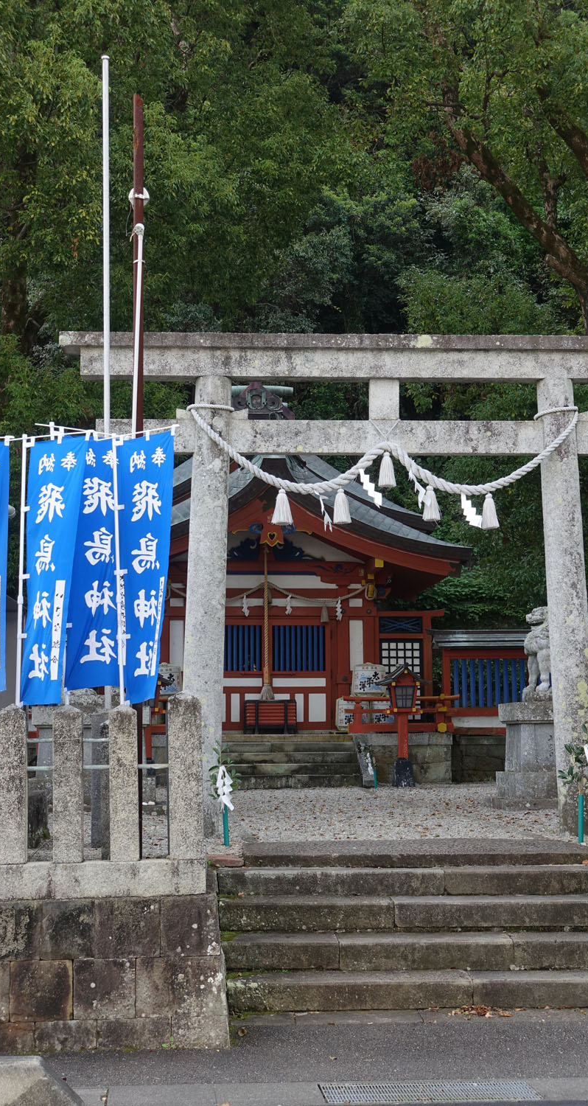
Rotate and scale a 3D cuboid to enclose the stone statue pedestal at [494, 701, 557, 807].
[{"bbox_3d":[2.875,2.120,15.379,1.250,1.058,1.150,0,-6,-3],"label":"stone statue pedestal"}]

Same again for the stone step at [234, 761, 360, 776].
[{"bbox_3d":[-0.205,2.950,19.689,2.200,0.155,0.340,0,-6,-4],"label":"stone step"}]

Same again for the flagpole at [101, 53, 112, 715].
[{"bbox_3d":[-1.514,-1.197,11.686,0.055,6.000,0.055,-1,-7,-3],"label":"flagpole"}]

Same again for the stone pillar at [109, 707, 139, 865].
[{"bbox_3d":[-0.963,1.300,8.219,0.167,0.878,0.155,0,-7,-5],"label":"stone pillar"}]

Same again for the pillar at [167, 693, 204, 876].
[{"bbox_3d":[-0.616,1.276,8.139,0.185,0.963,0.175,0,-6,-7],"label":"pillar"}]

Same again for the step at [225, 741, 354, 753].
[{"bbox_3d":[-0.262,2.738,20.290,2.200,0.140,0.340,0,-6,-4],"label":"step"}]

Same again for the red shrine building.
[{"bbox_3d":[-0.336,0.767,24.955,6.188,4.627,4.100,0,-7,-2],"label":"red shrine building"}]

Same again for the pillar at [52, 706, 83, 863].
[{"bbox_3d":[-1.258,1.278,8.024,0.160,0.856,0.155,0,-6,-7],"label":"pillar"}]

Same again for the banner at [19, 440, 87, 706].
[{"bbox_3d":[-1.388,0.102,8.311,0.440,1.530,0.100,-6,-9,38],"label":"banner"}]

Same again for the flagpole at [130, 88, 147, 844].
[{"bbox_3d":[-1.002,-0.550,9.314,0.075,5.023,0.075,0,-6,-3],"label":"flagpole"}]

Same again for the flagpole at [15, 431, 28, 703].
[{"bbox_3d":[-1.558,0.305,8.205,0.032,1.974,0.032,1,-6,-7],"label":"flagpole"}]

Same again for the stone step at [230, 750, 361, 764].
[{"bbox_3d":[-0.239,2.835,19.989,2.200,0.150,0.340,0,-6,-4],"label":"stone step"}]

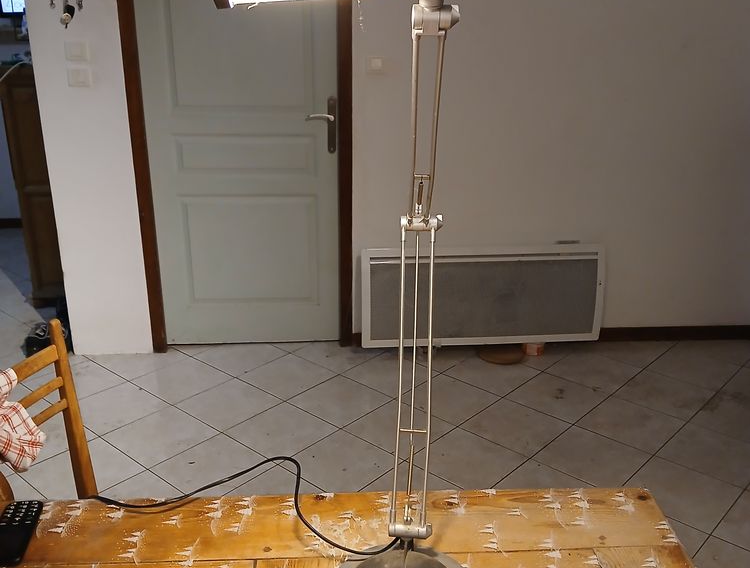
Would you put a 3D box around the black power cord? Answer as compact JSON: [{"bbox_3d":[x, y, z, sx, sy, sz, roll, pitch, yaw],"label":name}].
[{"bbox_3d":[-0.202,0.317,1.109,0.485,0.090,0.155,1,20,1],"label":"black power cord"}]

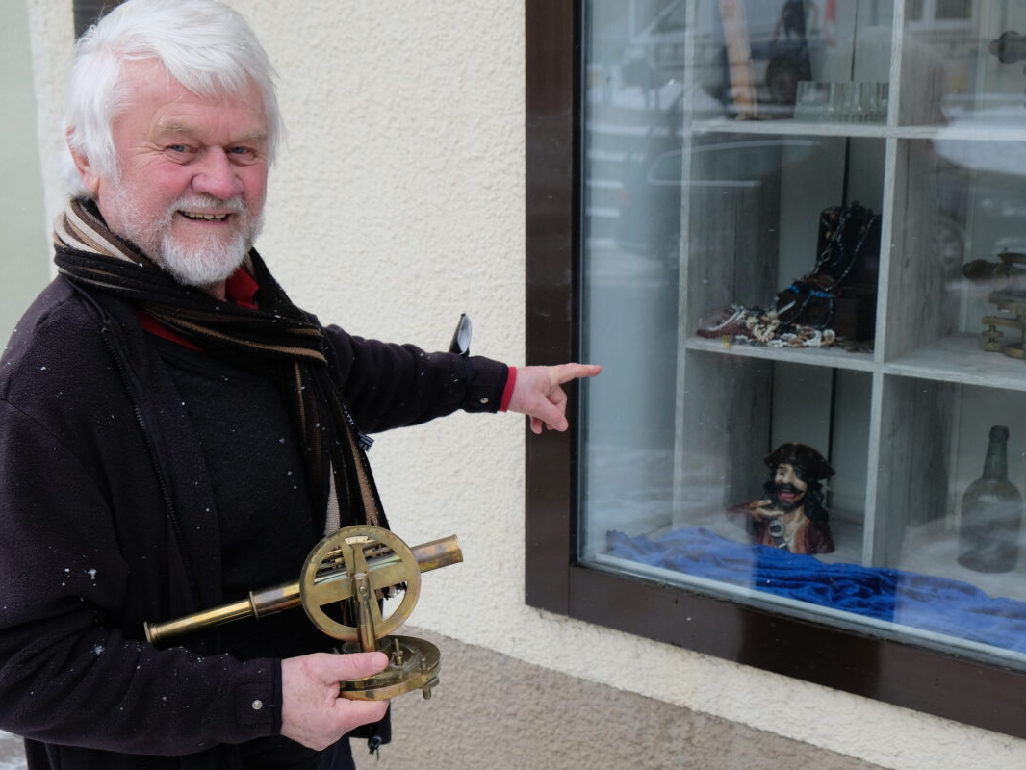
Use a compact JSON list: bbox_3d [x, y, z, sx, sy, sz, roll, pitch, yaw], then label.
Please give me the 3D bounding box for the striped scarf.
[{"bbox_3d":[-0.297,0.004,1.429,0.260,0.360,0.300,-10,16,-38],"label":"striped scarf"}]

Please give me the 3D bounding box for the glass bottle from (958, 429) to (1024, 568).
[{"bbox_3d":[0.771,0.180,2.321,0.095,0.230,0.095,9,15,35],"label":"glass bottle"}]

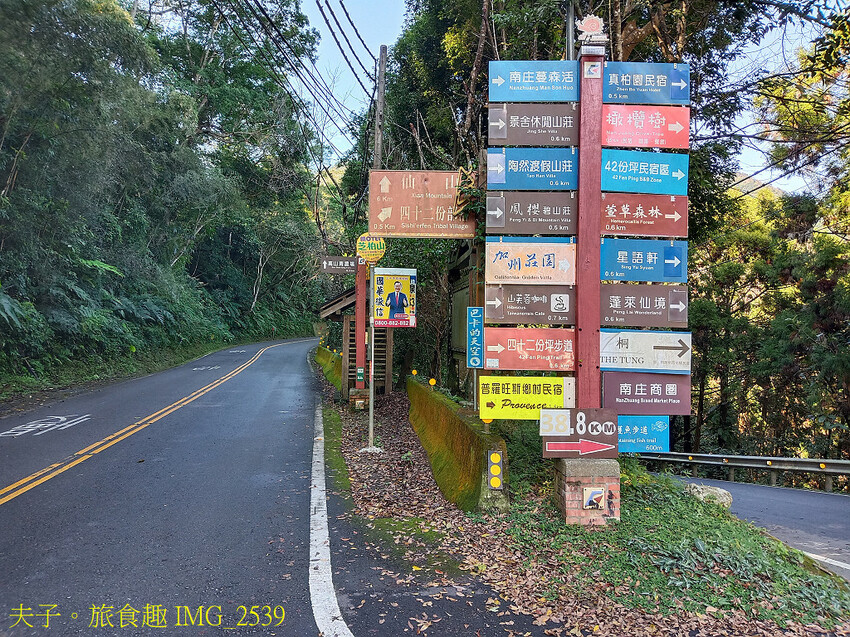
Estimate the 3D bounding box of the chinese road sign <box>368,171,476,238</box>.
[{"bbox_3d":[-0.025,-1.300,7.000,1.220,0.770,0.060,1,0,0],"label":"chinese road sign"}]

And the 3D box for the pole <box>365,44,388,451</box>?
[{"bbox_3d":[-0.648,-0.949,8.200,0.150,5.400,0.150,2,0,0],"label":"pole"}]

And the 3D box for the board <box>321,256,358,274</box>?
[{"bbox_3d":[-1.720,-1.054,12.200,0.720,0.340,0.050,1,0,1],"label":"board"}]

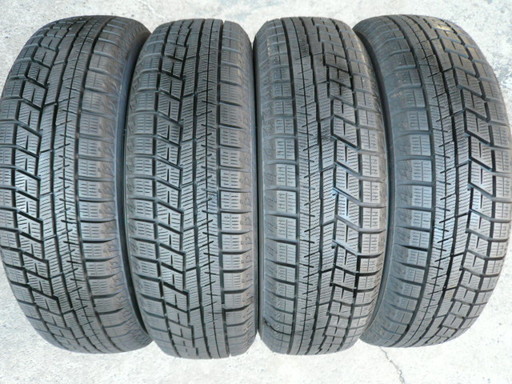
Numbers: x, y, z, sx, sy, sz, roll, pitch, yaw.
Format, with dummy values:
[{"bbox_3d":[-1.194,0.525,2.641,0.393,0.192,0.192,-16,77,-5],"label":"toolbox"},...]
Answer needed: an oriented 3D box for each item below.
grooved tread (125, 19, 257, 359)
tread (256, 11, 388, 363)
[{"bbox_3d":[-0.077,-0.005,0.748,0.157,0.566,0.566,-1,80,0],"label":"grooved tread"},{"bbox_3d":[0.079,-0.010,0.750,0.157,0.566,0.566,-1,80,0],"label":"tread"}]

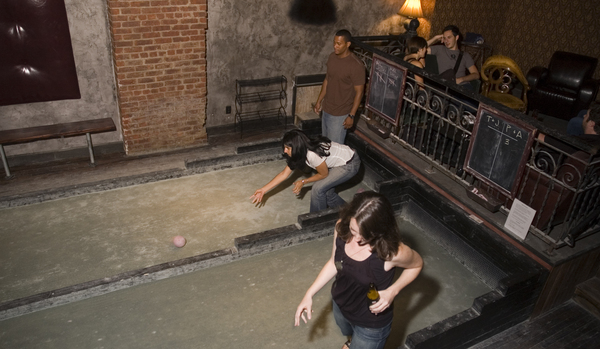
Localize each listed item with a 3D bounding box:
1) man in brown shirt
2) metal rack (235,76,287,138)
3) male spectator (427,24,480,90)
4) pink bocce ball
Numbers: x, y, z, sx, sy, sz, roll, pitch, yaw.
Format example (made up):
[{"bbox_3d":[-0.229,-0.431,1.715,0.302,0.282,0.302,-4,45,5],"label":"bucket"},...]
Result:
[{"bbox_3d":[0.428,-0.728,5.104,0.500,1.750,0.330,27,36,35],"label":"man in brown shirt"},{"bbox_3d":[-0.529,-0.933,6.188,0.670,0.780,0.260,-11,33,-25],"label":"metal rack"},{"bbox_3d":[1.732,-1.110,5.544,0.620,1.301,0.850,11,30,11],"label":"male spectator"},{"bbox_3d":[-1.110,0.624,4.159,0.107,0.107,0.107,3,29,-2],"label":"pink bocce ball"}]

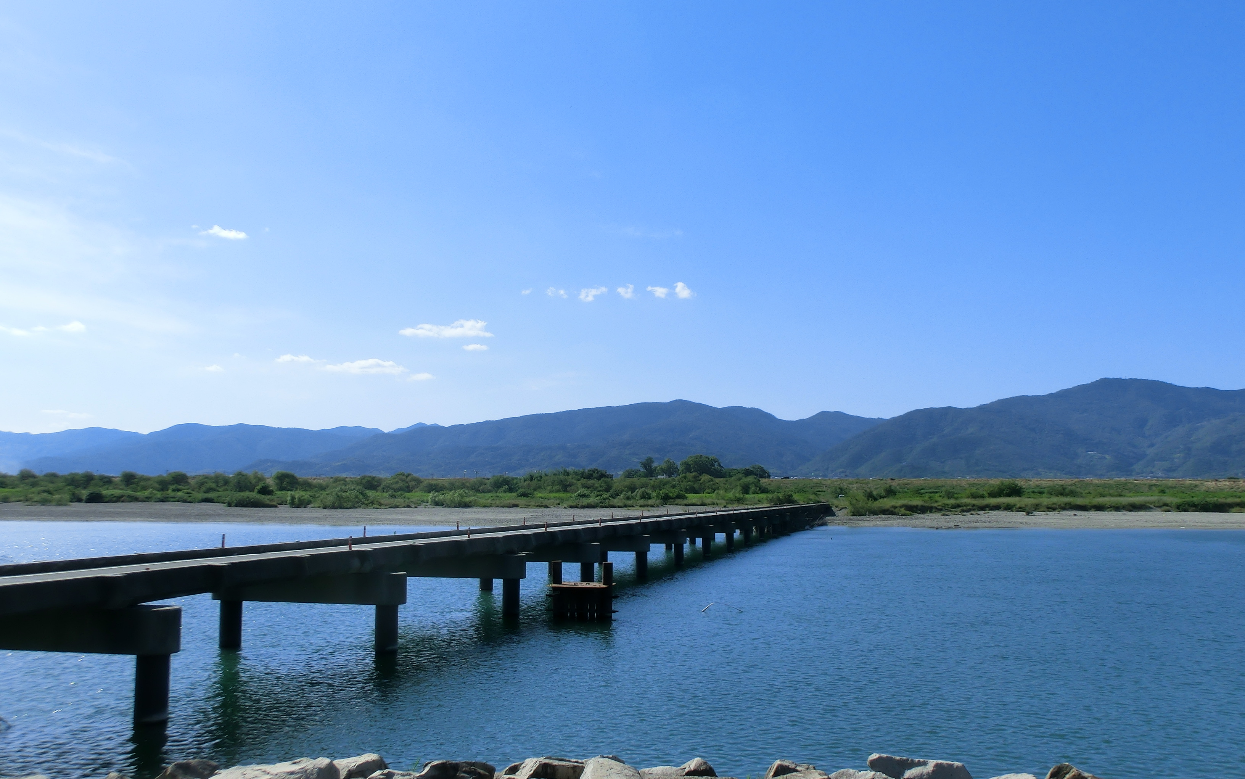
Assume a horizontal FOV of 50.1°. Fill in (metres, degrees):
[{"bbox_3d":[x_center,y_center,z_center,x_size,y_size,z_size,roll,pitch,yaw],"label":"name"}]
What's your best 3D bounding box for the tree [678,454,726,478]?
[{"bbox_3d":[28.770,27.890,480.000,17.190,8.950,15.000,0,-4,3],"label":"tree"}]

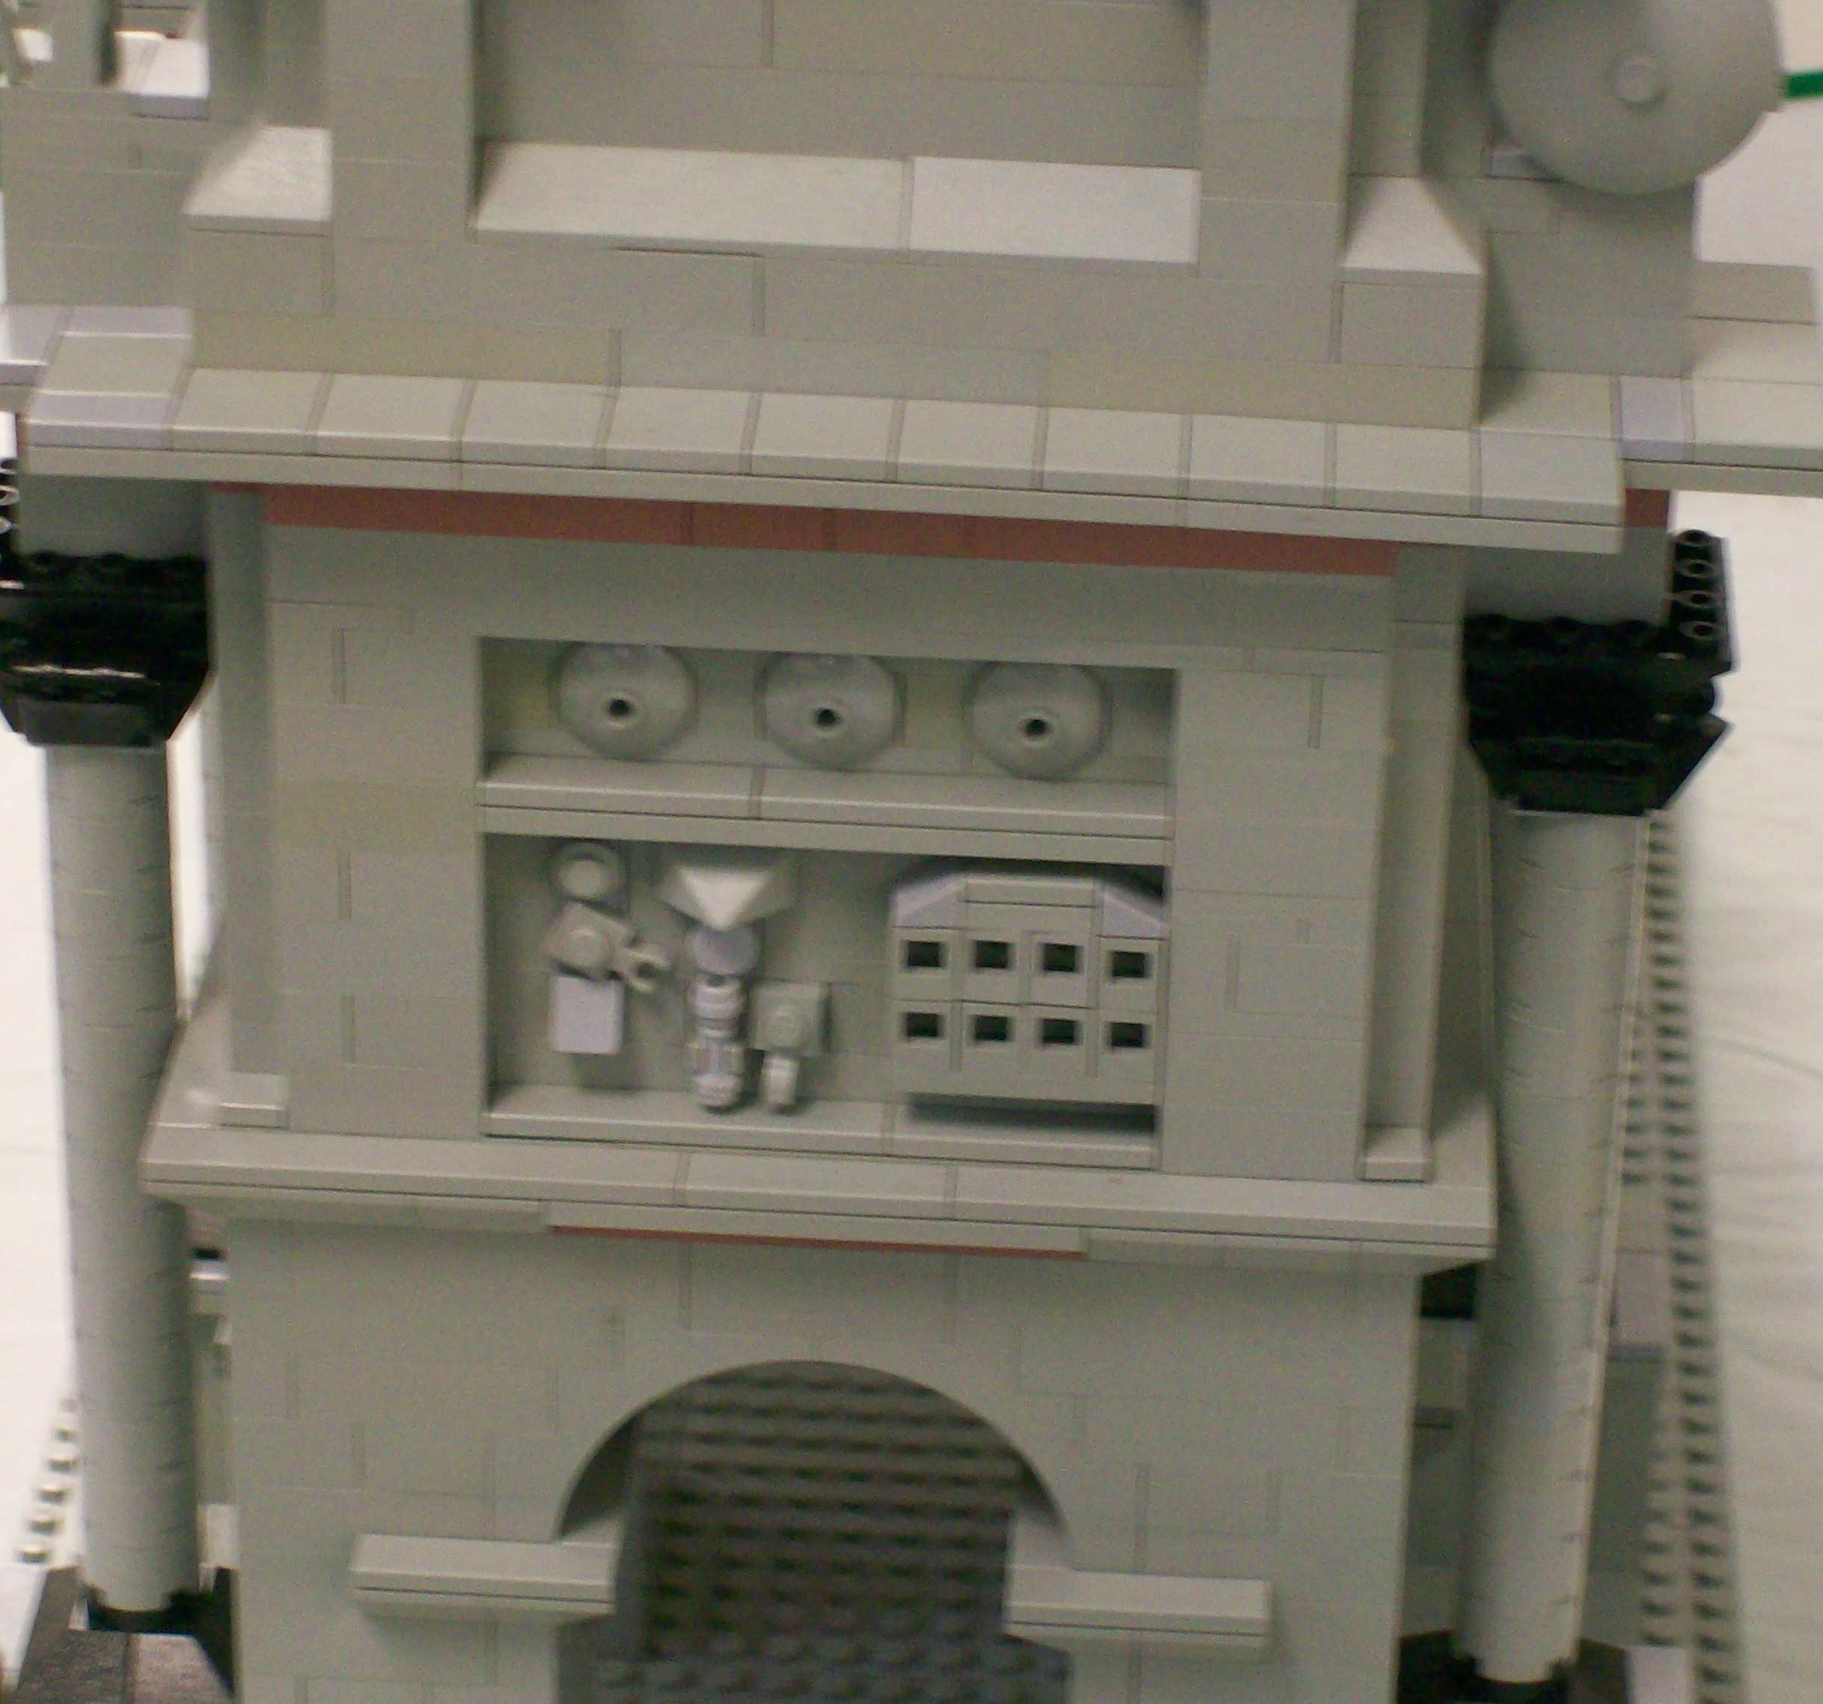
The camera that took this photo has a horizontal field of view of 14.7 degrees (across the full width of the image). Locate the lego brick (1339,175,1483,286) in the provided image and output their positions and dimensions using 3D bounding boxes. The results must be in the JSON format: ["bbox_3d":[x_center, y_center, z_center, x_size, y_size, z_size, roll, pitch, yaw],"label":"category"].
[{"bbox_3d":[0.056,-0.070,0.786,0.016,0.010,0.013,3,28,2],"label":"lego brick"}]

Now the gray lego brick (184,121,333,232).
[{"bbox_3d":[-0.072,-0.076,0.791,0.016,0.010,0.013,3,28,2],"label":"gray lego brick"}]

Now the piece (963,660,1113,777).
[{"bbox_3d":[0.015,-0.015,0.821,0.016,0.016,0.005,3,28,2],"label":"piece"}]

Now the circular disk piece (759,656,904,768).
[{"bbox_3d":[-0.010,-0.017,0.822,0.016,0.016,0.005,3,28,2],"label":"circular disk piece"}]

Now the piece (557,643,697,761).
[{"bbox_3d":[-0.034,-0.018,0.823,0.016,0.016,0.005,3,28,2],"label":"piece"}]

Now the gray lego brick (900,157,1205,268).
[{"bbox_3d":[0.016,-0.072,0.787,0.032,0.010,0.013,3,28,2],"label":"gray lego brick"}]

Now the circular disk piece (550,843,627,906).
[{"bbox_3d":[-0.038,0.001,0.834,0.008,0.008,0.005,3,28,2],"label":"circular disk piece"}]

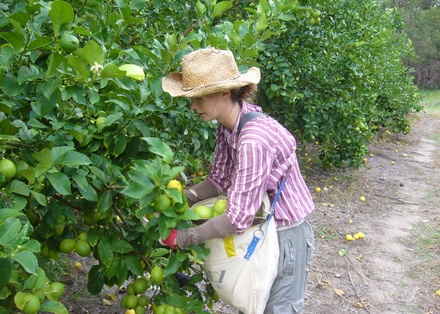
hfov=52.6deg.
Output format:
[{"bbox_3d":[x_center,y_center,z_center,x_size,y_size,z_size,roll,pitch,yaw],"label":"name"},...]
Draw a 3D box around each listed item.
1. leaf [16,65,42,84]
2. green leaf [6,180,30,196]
[{"bbox_3d":[-0.624,-0.269,1.450,0.075,0.063,0.040,-4,11,-23],"label":"leaf"},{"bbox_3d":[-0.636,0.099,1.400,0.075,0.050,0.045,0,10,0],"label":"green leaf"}]

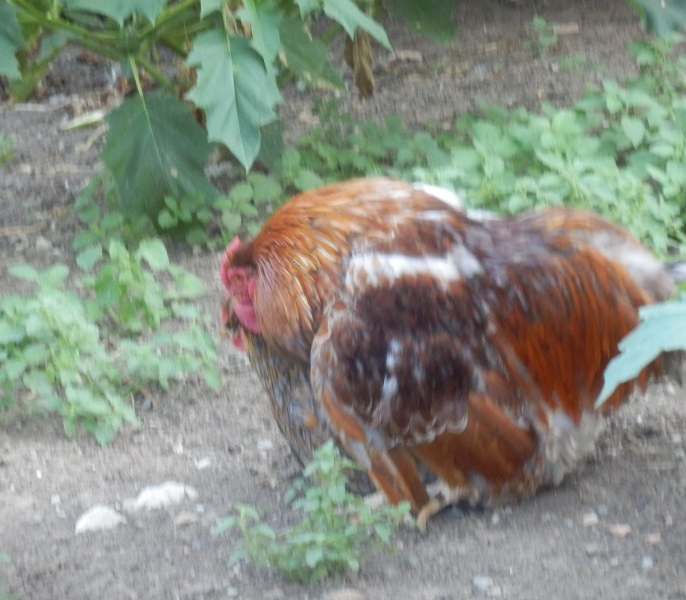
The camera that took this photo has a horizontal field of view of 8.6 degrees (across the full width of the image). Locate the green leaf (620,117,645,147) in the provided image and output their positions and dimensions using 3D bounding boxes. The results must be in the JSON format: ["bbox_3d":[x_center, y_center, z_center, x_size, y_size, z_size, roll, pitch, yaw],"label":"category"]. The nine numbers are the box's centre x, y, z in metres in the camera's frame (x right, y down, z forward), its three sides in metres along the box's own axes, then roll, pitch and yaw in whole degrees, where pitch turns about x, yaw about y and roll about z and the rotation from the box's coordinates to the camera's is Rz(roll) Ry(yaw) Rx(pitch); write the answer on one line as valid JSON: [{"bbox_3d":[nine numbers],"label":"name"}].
[{"bbox_3d":[0.330,-0.192,5.200,0.027,0.032,0.016,0,18,0],"label":"green leaf"}]

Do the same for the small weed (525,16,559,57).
[{"bbox_3d":[0.253,-0.335,5.810,0.043,0.045,0.038,0,18,0],"label":"small weed"}]

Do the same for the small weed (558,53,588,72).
[{"bbox_3d":[0.288,-0.298,5.740,0.037,0.020,0.033,0,18,0],"label":"small weed"}]

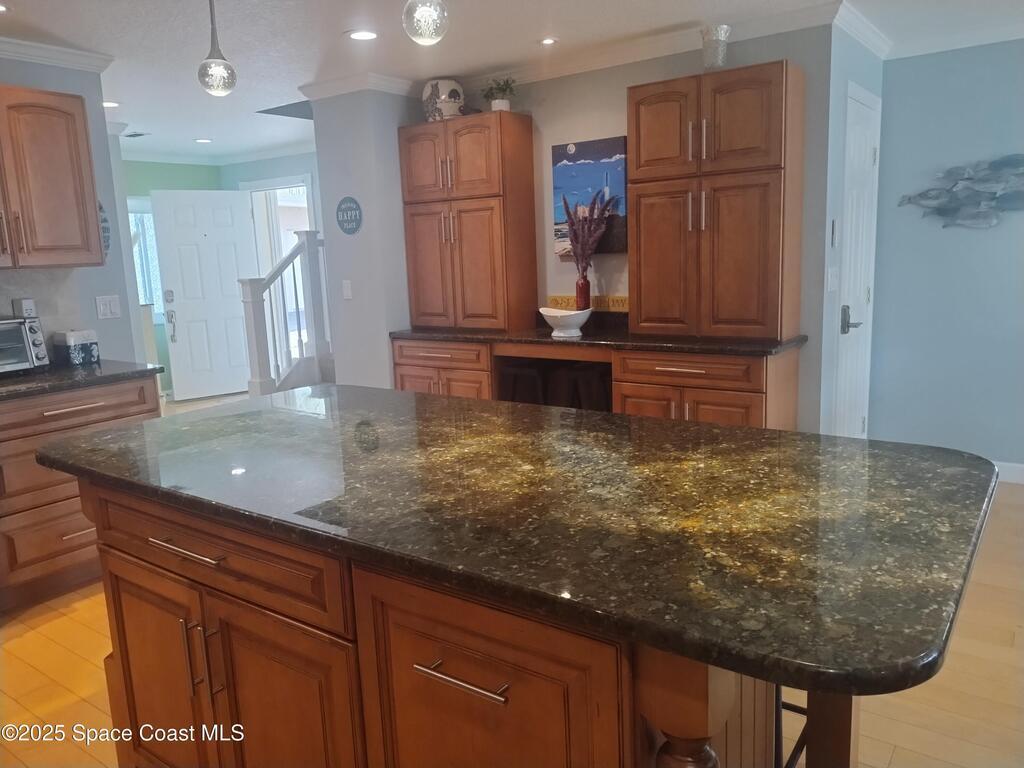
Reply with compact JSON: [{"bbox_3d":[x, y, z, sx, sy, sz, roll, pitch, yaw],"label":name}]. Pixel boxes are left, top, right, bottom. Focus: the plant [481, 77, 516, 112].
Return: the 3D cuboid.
[{"bbox_3d":[-0.057,-1.627,4.185,0.181,0.208,0.171,5,13,36],"label":"plant"}]

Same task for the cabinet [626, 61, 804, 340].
[{"bbox_3d":[0.982,-0.838,3.593,0.758,1.200,0.317,5,13,36],"label":"cabinet"}]

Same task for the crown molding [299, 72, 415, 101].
[{"bbox_3d":[-0.848,-1.770,4.532,0.610,0.088,0.649,5,13,36],"label":"crown molding"}]

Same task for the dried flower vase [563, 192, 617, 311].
[{"bbox_3d":[0.413,-0.656,4.018,0.251,0.740,0.191,5,13,36],"label":"dried flower vase"}]

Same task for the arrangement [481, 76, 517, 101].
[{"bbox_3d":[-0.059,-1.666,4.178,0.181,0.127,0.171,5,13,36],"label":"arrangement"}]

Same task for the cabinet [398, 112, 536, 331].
[{"bbox_3d":[-0.258,-0.951,4.486,0.771,1.211,0.317,5,13,36],"label":"cabinet"}]

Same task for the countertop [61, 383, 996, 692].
[{"bbox_3d":[-0.129,0.168,1.732,2.069,0.036,1.030,5,13,36],"label":"countertop"}]

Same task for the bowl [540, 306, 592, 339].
[{"bbox_3d":[0.291,-0.329,3.898,0.261,0.148,0.181,5,13,36],"label":"bowl"}]

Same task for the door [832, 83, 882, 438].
[{"bbox_3d":[1.873,-0.481,4.016,0.050,2.124,0.777,5,13,36],"label":"door"}]

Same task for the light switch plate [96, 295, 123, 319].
[{"bbox_3d":[-2.036,-0.384,3.748,0.008,0.115,0.115,5,13,36],"label":"light switch plate"}]

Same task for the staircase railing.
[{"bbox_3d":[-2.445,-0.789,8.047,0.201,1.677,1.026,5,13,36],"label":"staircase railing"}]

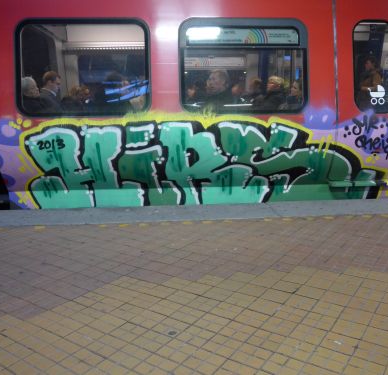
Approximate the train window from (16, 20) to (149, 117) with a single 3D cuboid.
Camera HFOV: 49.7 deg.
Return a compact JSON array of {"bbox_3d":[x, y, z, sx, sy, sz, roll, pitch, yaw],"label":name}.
[{"bbox_3d":[-1.211,-1.306,4.570,1.456,1.064,0.080,-1,3,-1],"label":"train window"}]

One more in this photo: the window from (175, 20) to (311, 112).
[{"bbox_3d":[0.548,-1.332,4.610,1.425,1.056,0.080,-1,3,-1],"label":"window"}]

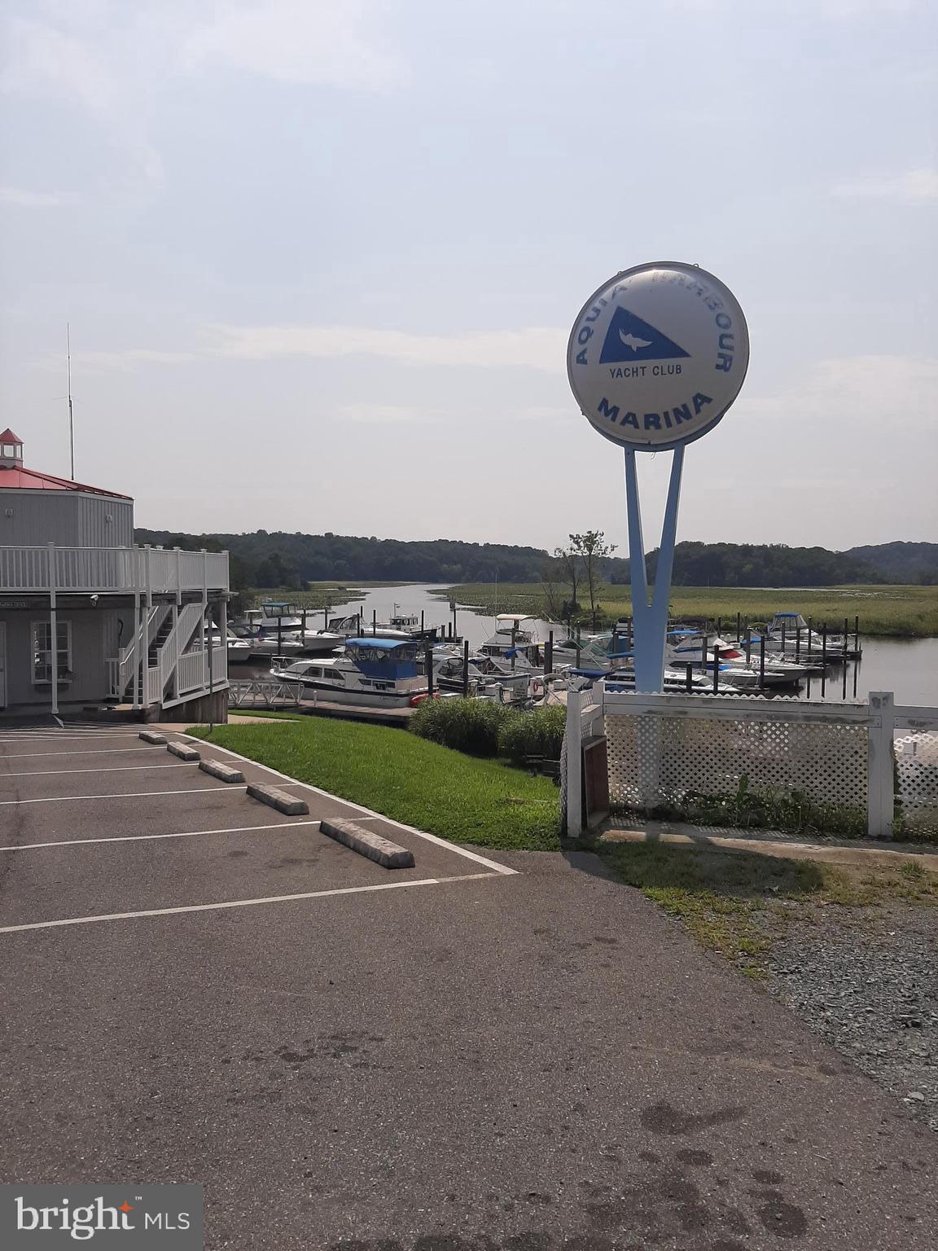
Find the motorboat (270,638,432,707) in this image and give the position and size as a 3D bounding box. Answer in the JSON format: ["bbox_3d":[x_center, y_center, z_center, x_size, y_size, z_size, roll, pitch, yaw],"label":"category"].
[{"bbox_3d":[-6.601,2.475,49.842,10.400,3.650,3.600,2,3,31],"label":"motorboat"}]

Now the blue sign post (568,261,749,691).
[{"bbox_3d":[2.022,-0.977,10.163,1.940,5.820,0.420,1,3,18],"label":"blue sign post"}]

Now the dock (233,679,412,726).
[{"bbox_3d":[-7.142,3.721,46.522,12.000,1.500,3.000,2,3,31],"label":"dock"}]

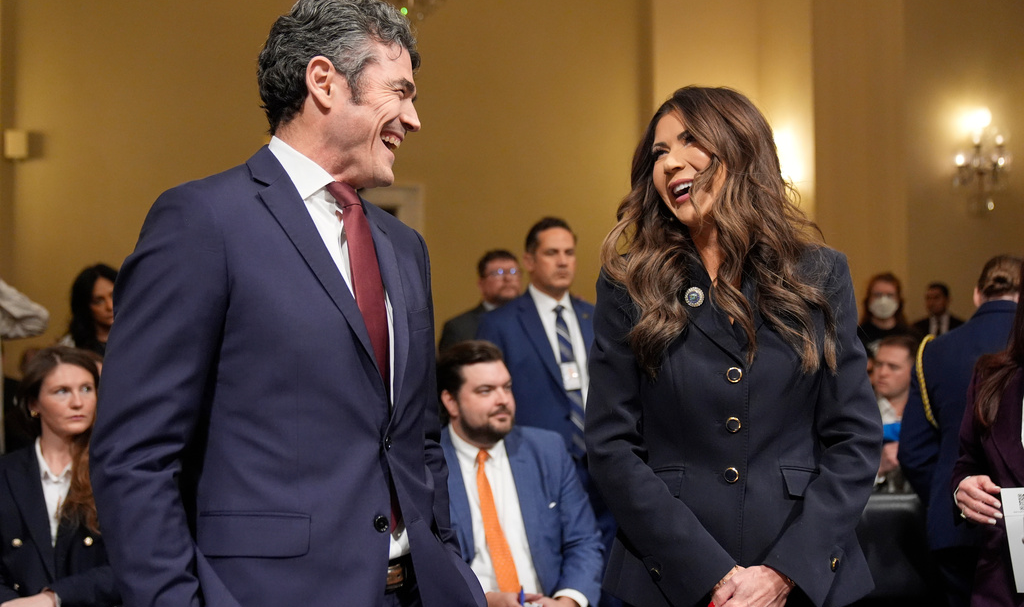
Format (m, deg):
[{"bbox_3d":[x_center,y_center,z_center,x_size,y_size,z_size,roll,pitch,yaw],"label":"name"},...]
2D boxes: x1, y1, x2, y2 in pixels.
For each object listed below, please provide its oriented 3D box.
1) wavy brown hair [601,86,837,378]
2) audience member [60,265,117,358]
[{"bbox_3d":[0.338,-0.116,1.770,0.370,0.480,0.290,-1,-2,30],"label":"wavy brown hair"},{"bbox_3d":[-1.590,0.660,4.180,0.460,1.620,0.300,1,-2,-35],"label":"audience member"}]

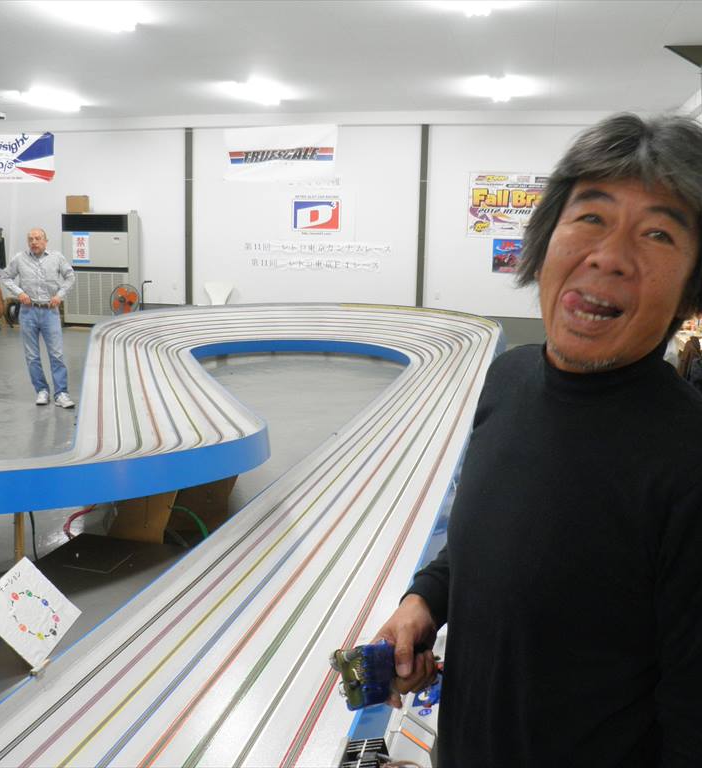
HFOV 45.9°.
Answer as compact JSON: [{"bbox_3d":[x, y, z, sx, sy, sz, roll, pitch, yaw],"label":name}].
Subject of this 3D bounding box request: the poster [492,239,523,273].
[{"bbox_3d":[2.450,-1.975,12.805,0.500,0.500,0.020,3,10,12],"label":"poster"}]

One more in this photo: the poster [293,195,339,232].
[{"bbox_3d":[-0.567,-2.733,13.339,0.810,0.610,0.020,3,10,12],"label":"poster"}]

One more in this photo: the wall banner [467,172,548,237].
[{"bbox_3d":[2.546,-2.733,12.655,1.480,0.960,0.020,3,10,12],"label":"wall banner"}]

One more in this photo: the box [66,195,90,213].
[{"bbox_3d":[-4.586,-3.030,14.028,0.370,0.300,0.270,3,10,12],"label":"box"}]

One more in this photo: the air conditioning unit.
[{"bbox_3d":[-4.238,-1.924,14.160,1.210,1.910,0.410,3,10,12],"label":"air conditioning unit"}]

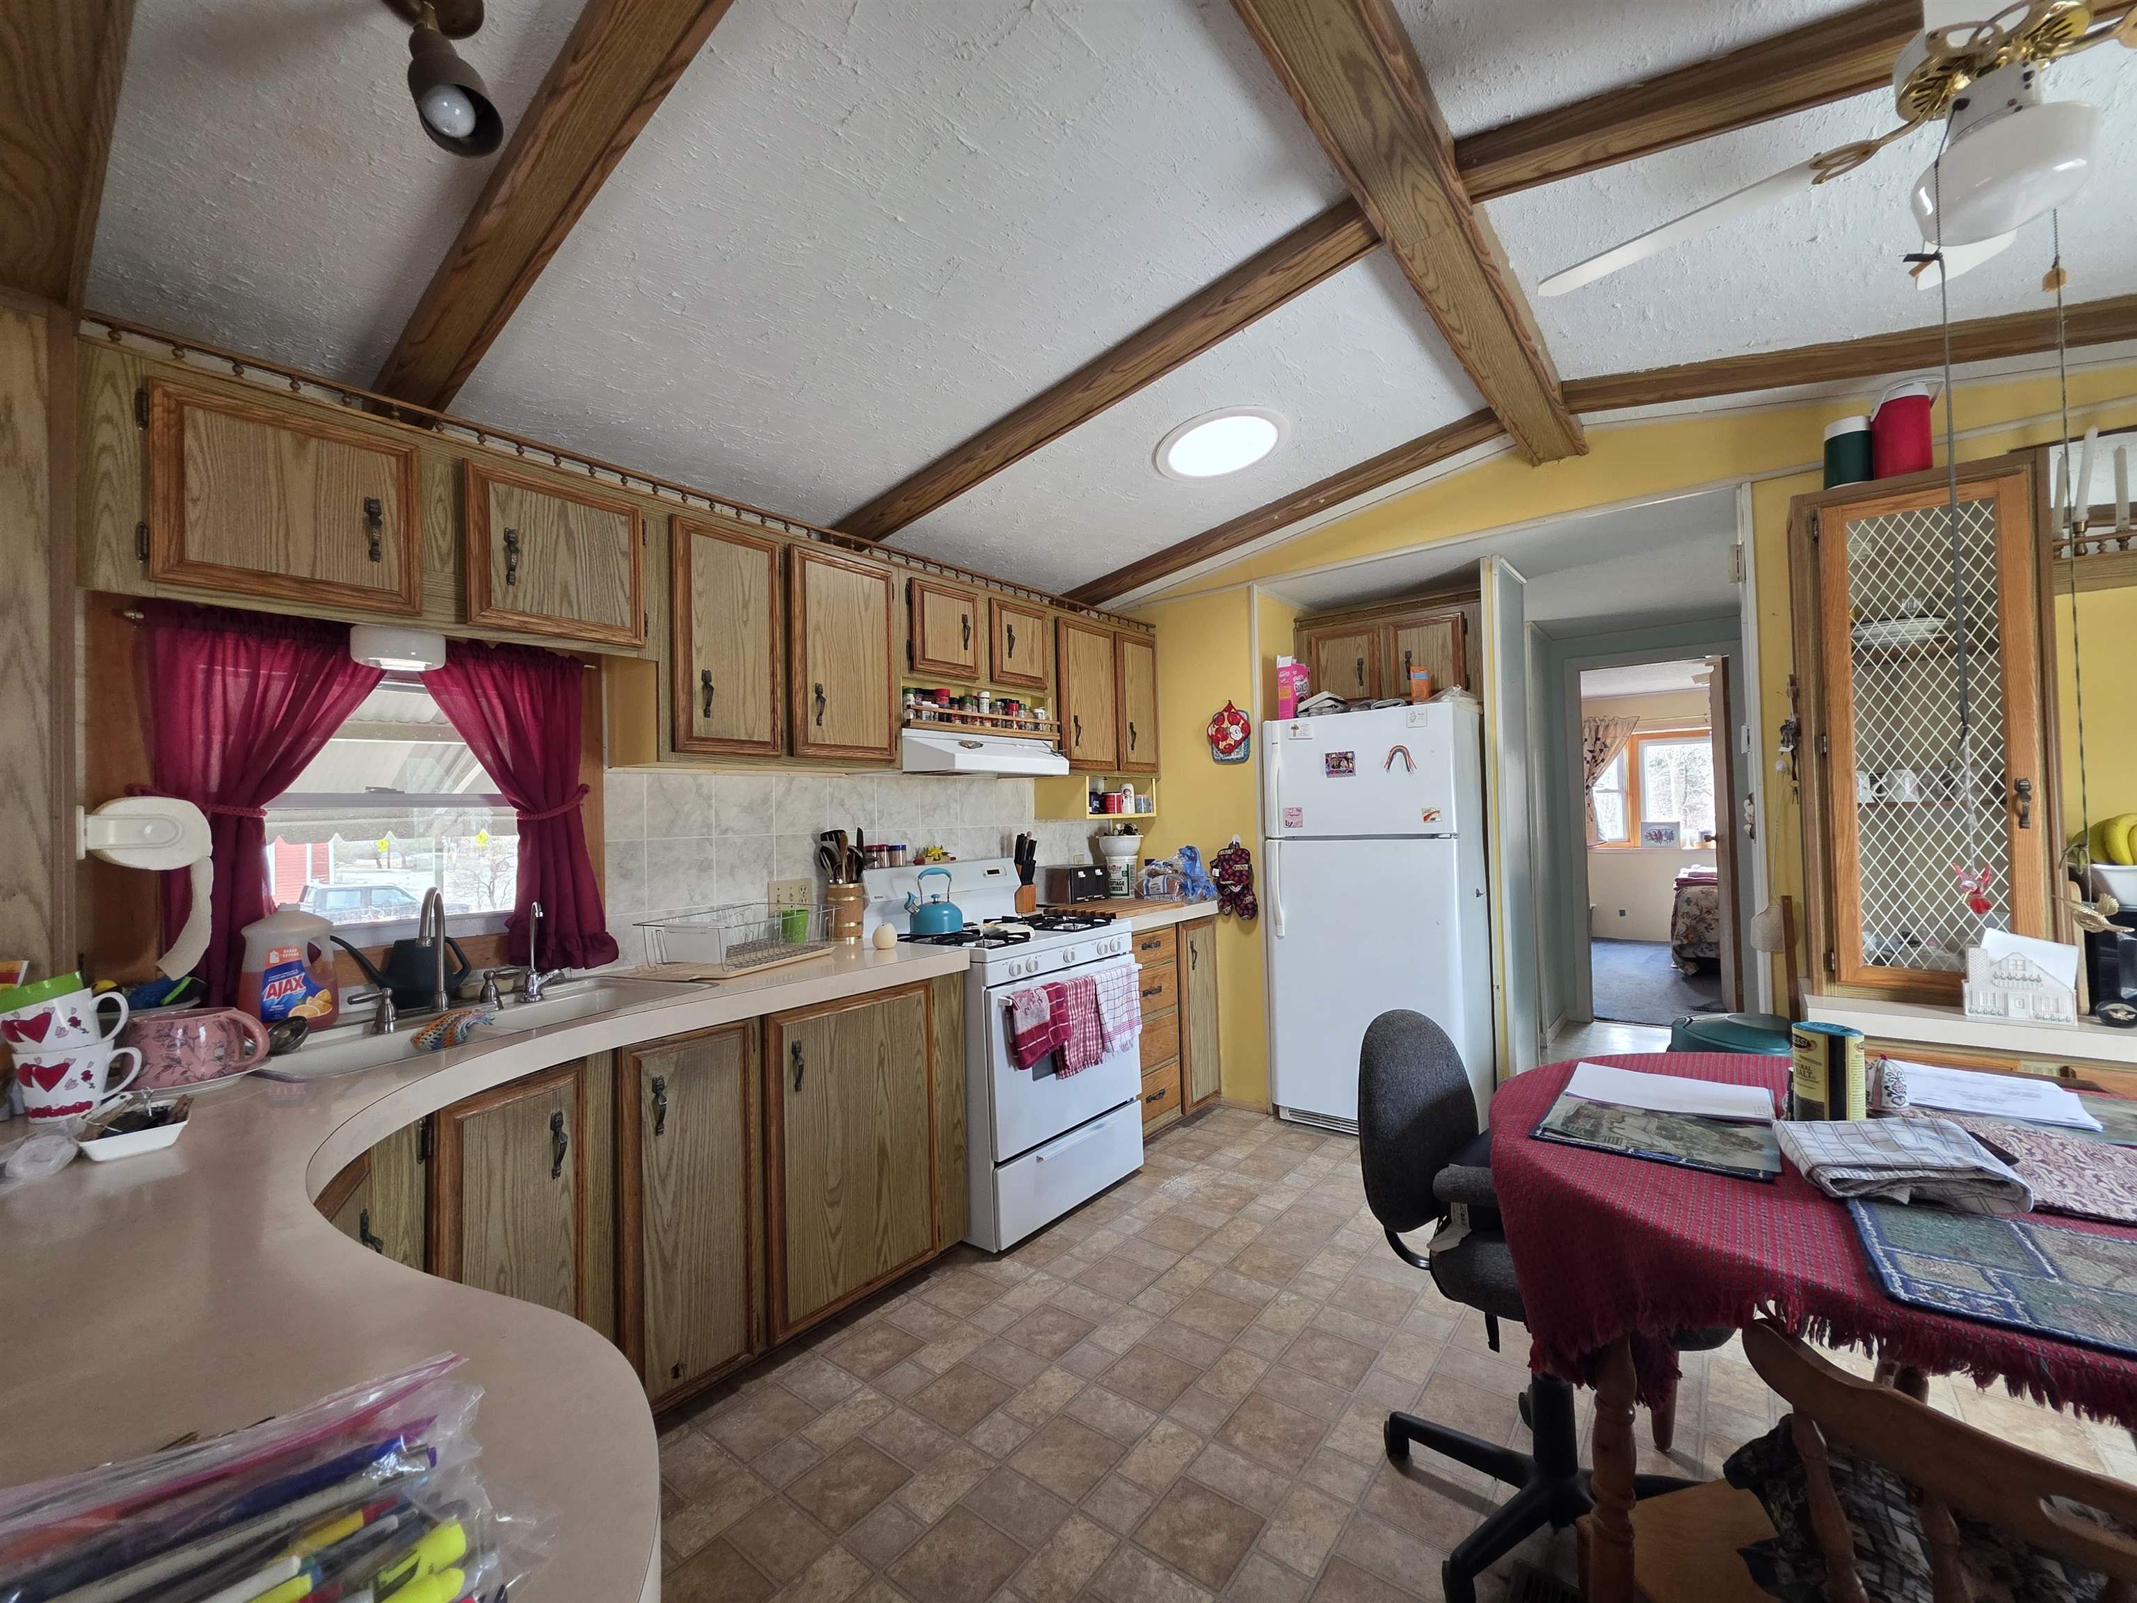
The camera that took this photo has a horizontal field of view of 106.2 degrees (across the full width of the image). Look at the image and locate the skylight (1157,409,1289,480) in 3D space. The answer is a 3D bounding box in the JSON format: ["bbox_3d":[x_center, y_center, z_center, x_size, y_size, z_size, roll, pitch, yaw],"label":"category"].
[{"bbox_3d":[0.496,-1.156,2.620,0.435,0.040,0.435,-9,-7,-1],"label":"skylight"}]

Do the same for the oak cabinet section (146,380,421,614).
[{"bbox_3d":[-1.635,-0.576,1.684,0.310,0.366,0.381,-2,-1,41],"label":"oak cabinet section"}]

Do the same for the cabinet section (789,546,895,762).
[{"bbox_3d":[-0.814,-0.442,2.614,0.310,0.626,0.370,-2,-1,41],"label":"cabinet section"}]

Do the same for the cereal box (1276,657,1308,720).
[{"bbox_3d":[1.044,-0.499,3.697,0.065,0.286,0.185,-2,-1,41],"label":"cereal box"}]

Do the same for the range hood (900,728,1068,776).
[{"bbox_3d":[-0.363,-0.162,2.969,0.465,0.150,0.755,-2,-1,40],"label":"range hood"}]

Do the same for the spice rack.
[{"bbox_3d":[-0.326,-0.316,2.963,0.155,0.165,0.750,-2,-1,41],"label":"spice rack"}]

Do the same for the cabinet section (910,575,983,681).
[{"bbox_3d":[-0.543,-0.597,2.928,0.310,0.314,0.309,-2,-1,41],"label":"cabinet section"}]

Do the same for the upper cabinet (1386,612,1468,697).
[{"bbox_3d":[1.610,-0.602,3.508,0.350,0.355,0.290,-2,-1,40],"label":"upper cabinet"}]

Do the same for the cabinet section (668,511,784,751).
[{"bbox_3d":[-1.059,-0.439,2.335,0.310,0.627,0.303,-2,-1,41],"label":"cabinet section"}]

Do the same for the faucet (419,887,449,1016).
[{"bbox_3d":[-1.385,0.327,1.757,0.050,0.270,0.175,-1,-1,-29],"label":"faucet"}]

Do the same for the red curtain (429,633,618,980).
[{"bbox_3d":[-1.397,0.021,2.068,0.105,0.835,0.410,-2,-1,41],"label":"red curtain"}]

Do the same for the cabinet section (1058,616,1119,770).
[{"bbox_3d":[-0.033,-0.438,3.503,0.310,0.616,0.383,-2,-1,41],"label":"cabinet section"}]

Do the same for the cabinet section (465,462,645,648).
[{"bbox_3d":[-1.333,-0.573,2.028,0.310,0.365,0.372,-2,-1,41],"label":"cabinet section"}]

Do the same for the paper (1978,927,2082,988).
[{"bbox_3d":[2.227,0.384,1.864,0.145,0.140,0.020,11,7,40],"label":"paper"}]

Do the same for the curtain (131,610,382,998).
[{"bbox_3d":[-1.665,0.028,1.694,0.090,0.820,0.390,-2,-1,40],"label":"curtain"}]

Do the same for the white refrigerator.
[{"bbox_3d":[1.371,0.504,3.418,0.750,1.690,0.740,-2,-1,40],"label":"white refrigerator"}]

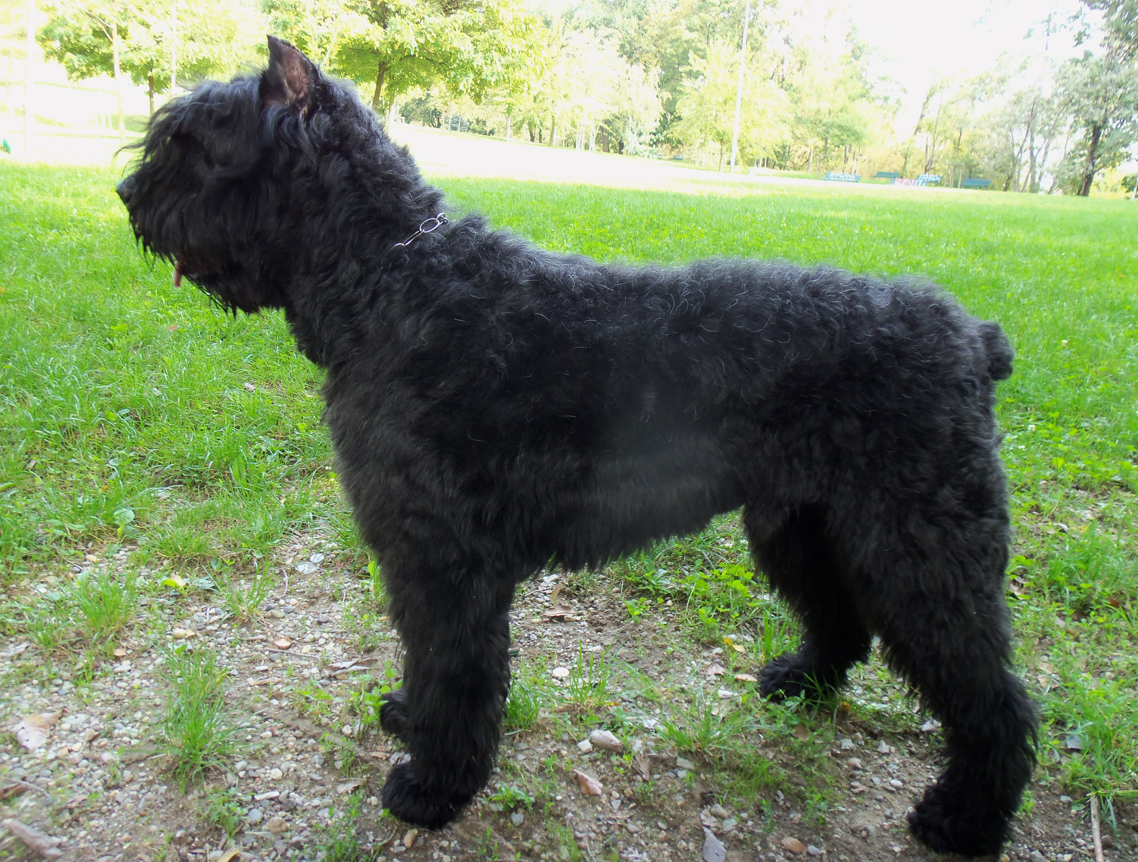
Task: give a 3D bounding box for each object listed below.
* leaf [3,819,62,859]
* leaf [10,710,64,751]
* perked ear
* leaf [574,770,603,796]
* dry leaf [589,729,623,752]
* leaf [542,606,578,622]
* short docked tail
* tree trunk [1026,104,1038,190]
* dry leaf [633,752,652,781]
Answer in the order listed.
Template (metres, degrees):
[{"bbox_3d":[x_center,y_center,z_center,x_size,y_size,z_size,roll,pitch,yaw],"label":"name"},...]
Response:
[{"bbox_3d":[-0.592,0.448,1.062,0.084,0.020,0.032,9,16,22],"label":"leaf"},{"bbox_3d":[-0.699,0.391,1.256,0.058,0.018,0.065,0,15,-8],"label":"leaf"},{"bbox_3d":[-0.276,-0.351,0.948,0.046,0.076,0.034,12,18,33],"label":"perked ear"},{"bbox_3d":[0.020,0.439,1.197,0.045,0.014,0.025,13,19,36],"label":"leaf"},{"bbox_3d":[0.051,0.415,1.290,0.047,0.017,0.026,8,16,20],"label":"dry leaf"},{"bbox_3d":[-0.016,0.313,1.660,0.058,0.017,0.030,4,15,5],"label":"leaf"},{"bbox_3d":[0.490,-0.091,1.110,0.038,0.069,0.046,2,15,0],"label":"short docked tail"},{"bbox_3d":[23.098,-14.123,48.000,0.450,4.600,0.450,2,15,0],"label":"tree trunk"},{"bbox_3d":[0.096,0.432,1.240,0.020,0.013,0.045,0,15,-9],"label":"dry leaf"}]

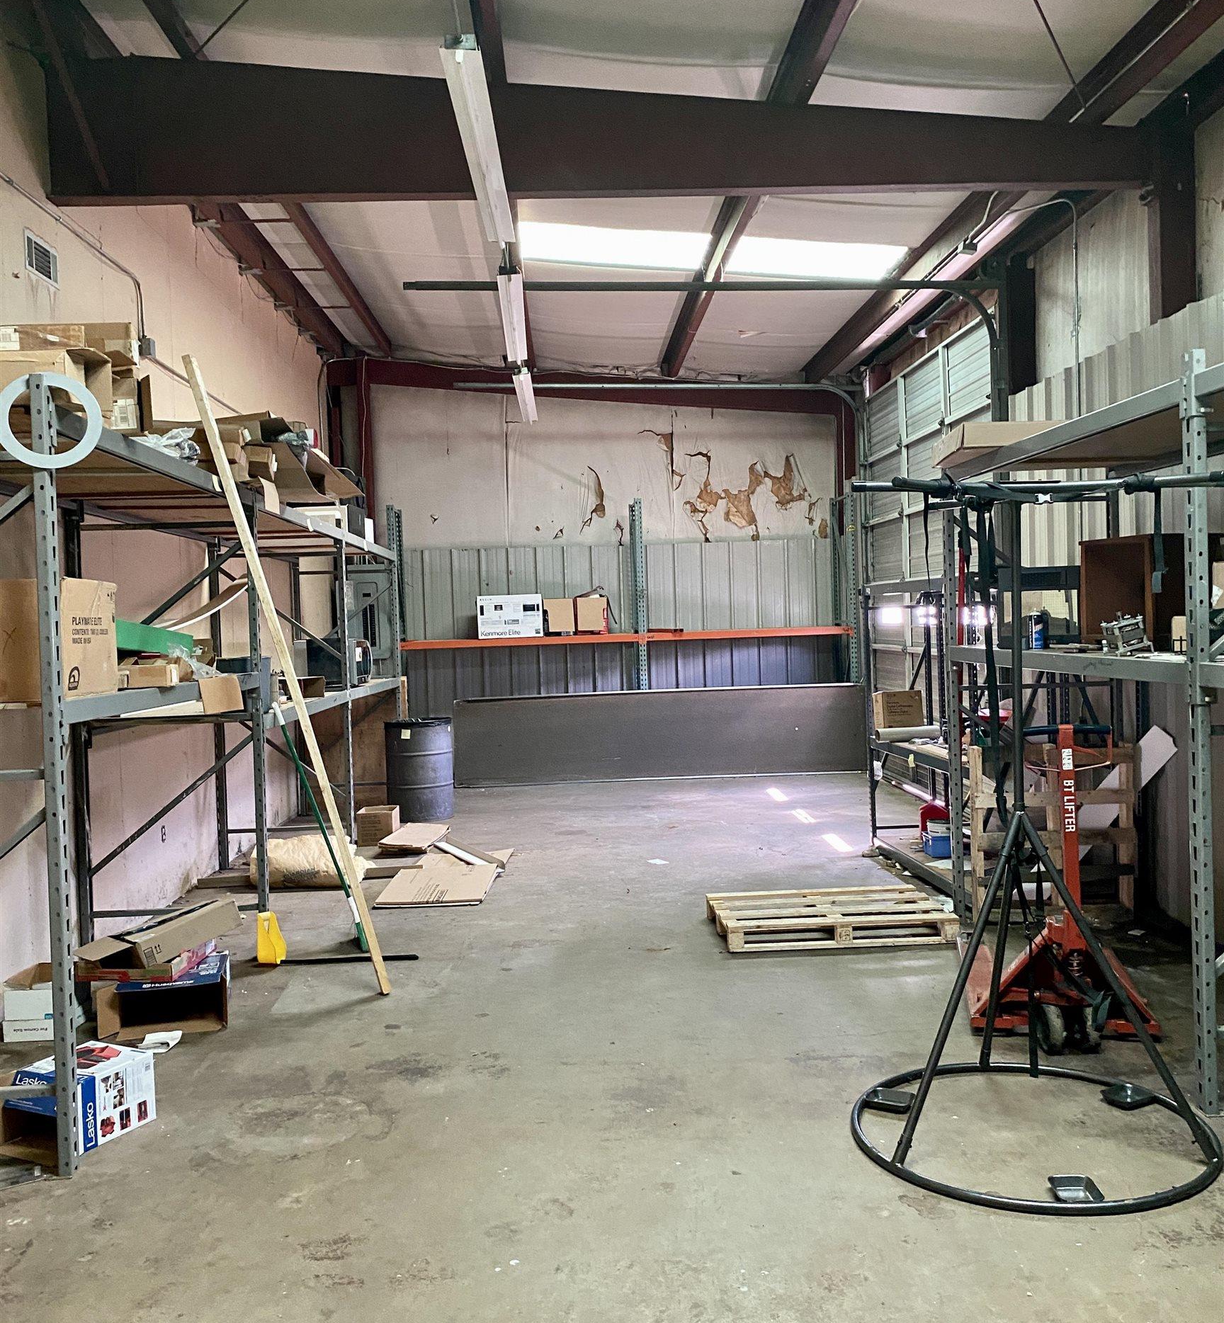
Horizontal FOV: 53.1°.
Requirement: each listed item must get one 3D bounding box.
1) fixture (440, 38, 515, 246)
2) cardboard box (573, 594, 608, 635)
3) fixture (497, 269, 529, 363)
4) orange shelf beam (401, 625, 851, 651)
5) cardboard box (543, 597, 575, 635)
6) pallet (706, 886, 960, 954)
[{"bbox_3d":[-0.597,-2.355,5.794,0.156,0.095,2.430,-2,2,-1],"label":"fixture"},{"bbox_3d":[-0.212,-0.479,12.795,0.341,0.392,0.360,-2,2,-3],"label":"cardboard box"},{"bbox_3d":[-0.703,-2.452,8.863,0.156,0.095,2.430,-2,2,-3],"label":"fixture"},{"bbox_3d":[0.159,-0.247,12.589,4.700,0.080,0.060,-2,2,-3],"label":"orange shelf beam"},{"bbox_3d":[-0.543,-0.463,12.780,0.321,0.383,0.360,-2,2,-3],"label":"cardboard box"},{"bbox_3d":[1.131,1.341,6.394,1.165,0.135,0.751,-2,2,-3],"label":"pallet"}]

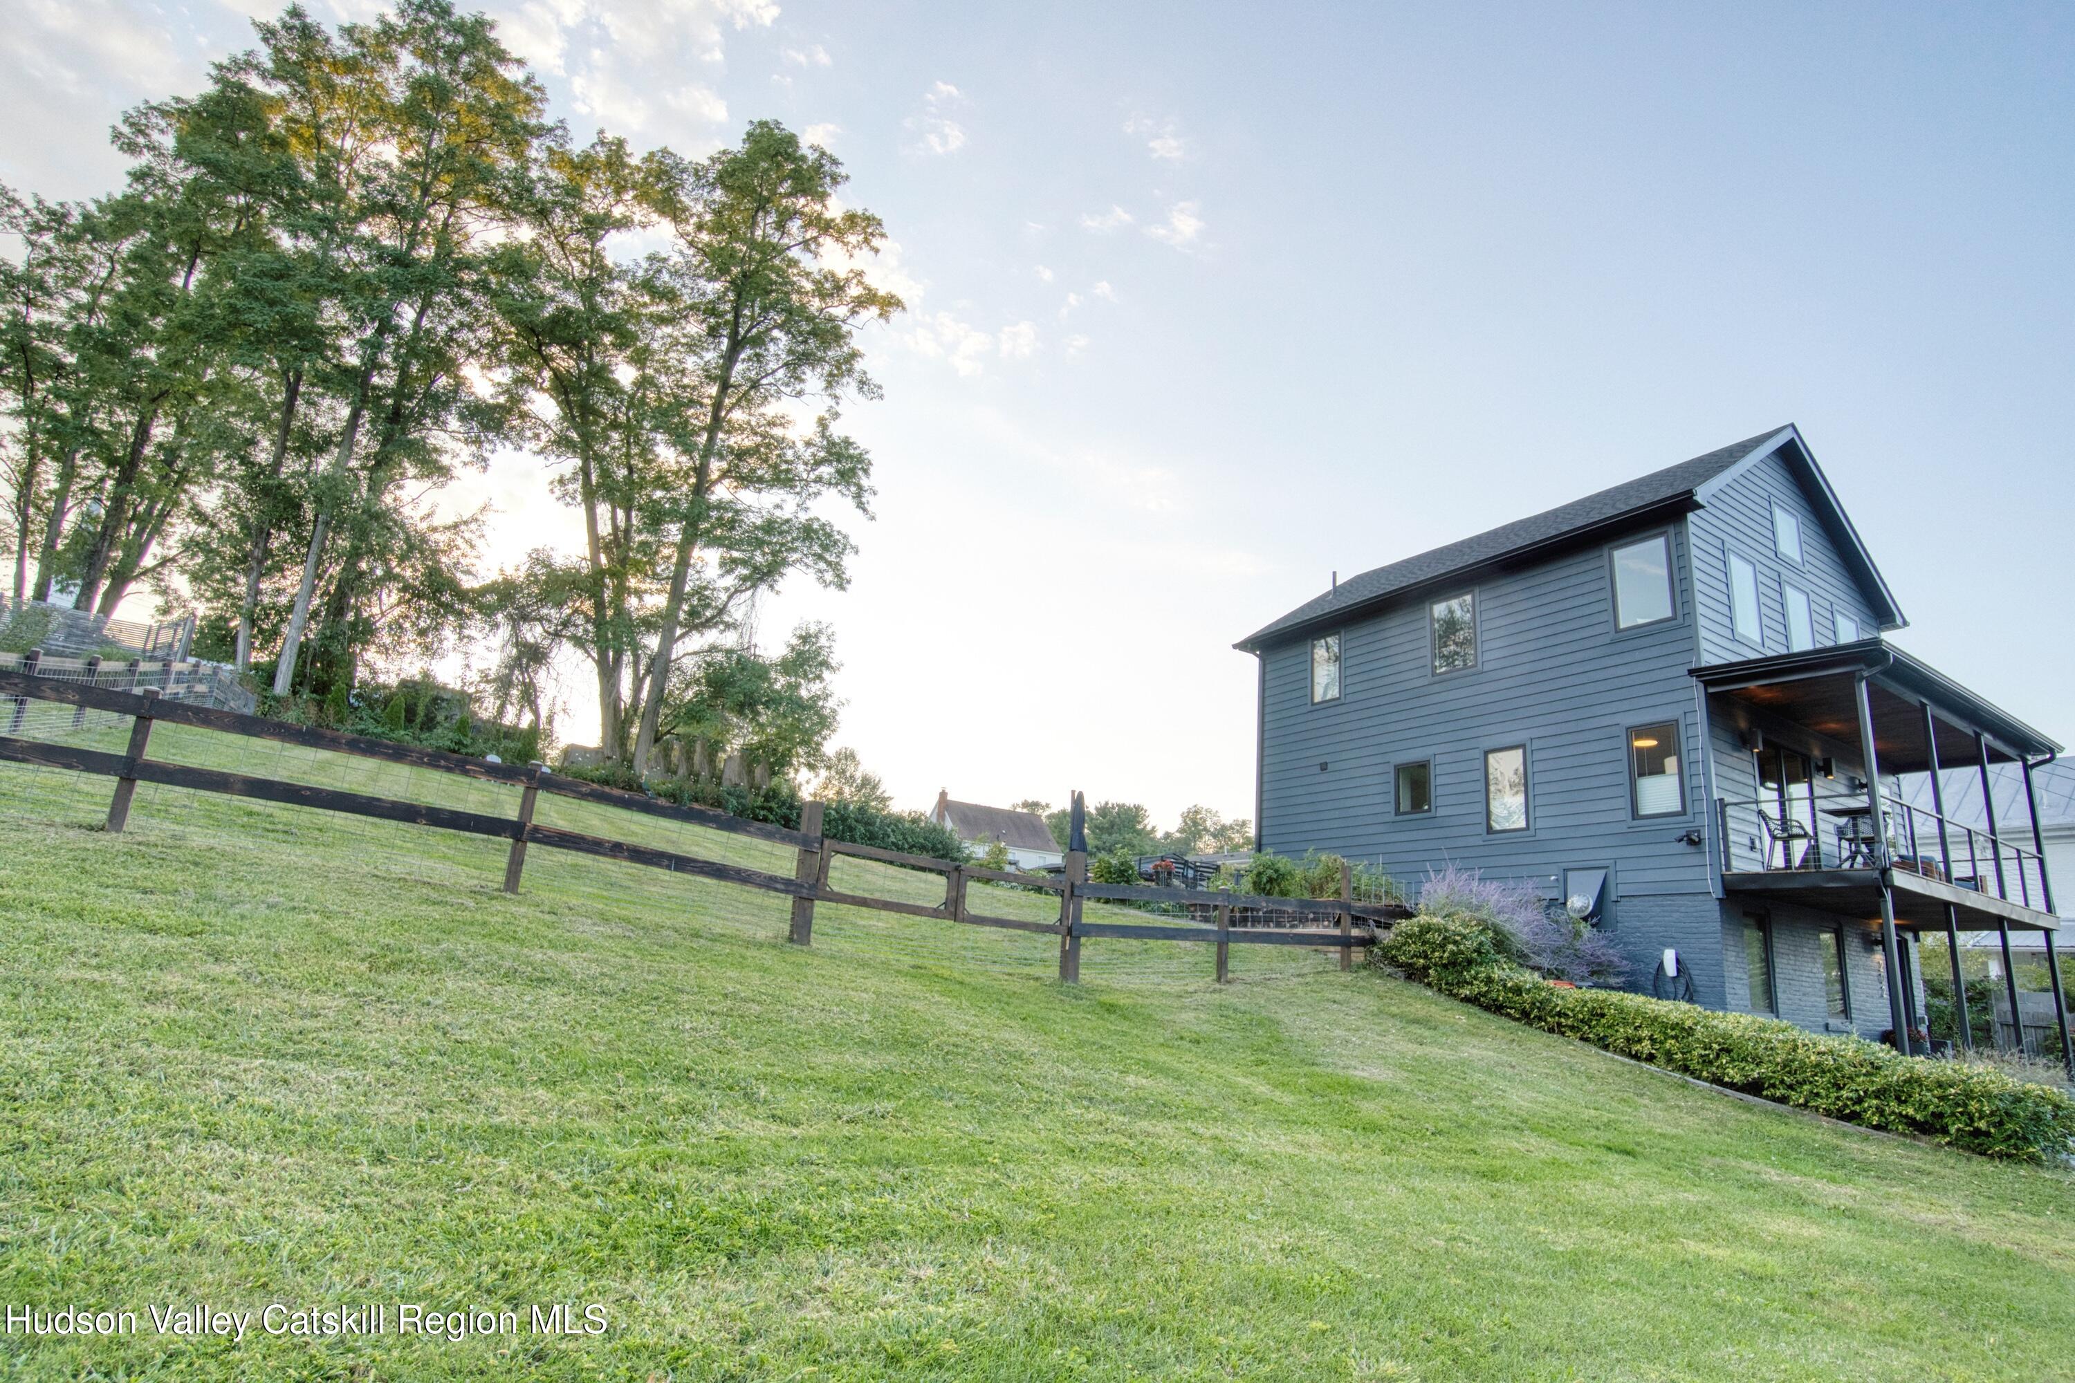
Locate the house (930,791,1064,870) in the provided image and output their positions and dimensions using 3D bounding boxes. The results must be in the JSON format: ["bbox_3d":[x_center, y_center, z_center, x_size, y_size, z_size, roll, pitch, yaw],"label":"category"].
[{"bbox_3d":[-4.261,13.944,84.389,10.900,7.000,8.000,13,-16,-30],"label":"house"}]

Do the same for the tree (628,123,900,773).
[{"bbox_3d":[-9.048,-8.393,26.611,8.291,22.282,7.877,11,-15,-21],"label":"tree"}]

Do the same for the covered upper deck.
[{"bbox_3d":[13.096,1.781,13.133,7.735,3.118,2.047,13,-16,-29],"label":"covered upper deck"}]

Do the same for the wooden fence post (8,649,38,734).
[{"bbox_3d":[-14.035,0.006,11.992,0.092,1.150,0.092,15,-16,-34],"label":"wooden fence post"}]

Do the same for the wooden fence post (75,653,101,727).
[{"bbox_3d":[-15.436,0.002,14.043,0.092,1.150,0.092,15,-16,-34],"label":"wooden fence post"}]

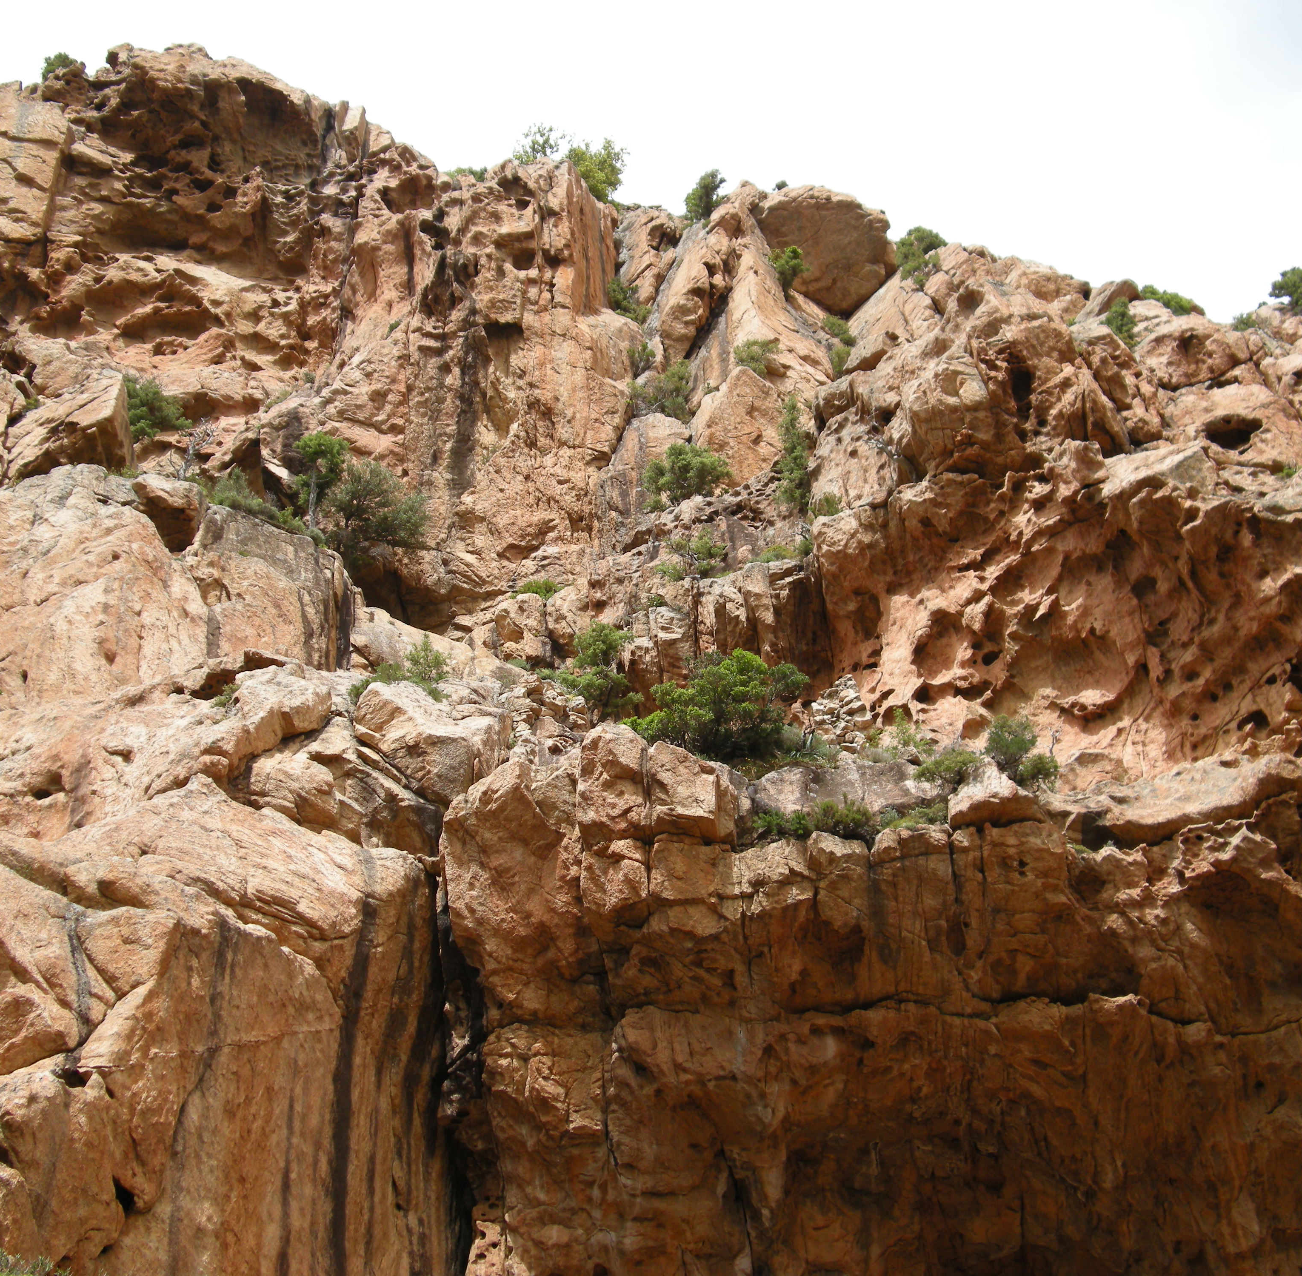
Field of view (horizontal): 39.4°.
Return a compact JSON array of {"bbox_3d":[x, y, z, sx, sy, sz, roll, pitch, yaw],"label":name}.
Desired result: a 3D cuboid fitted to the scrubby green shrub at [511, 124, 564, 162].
[{"bbox_3d":[-3.479,-15.103,56.000,1.596,1.381,1.437,0,-22,0],"label":"scrubby green shrub"}]

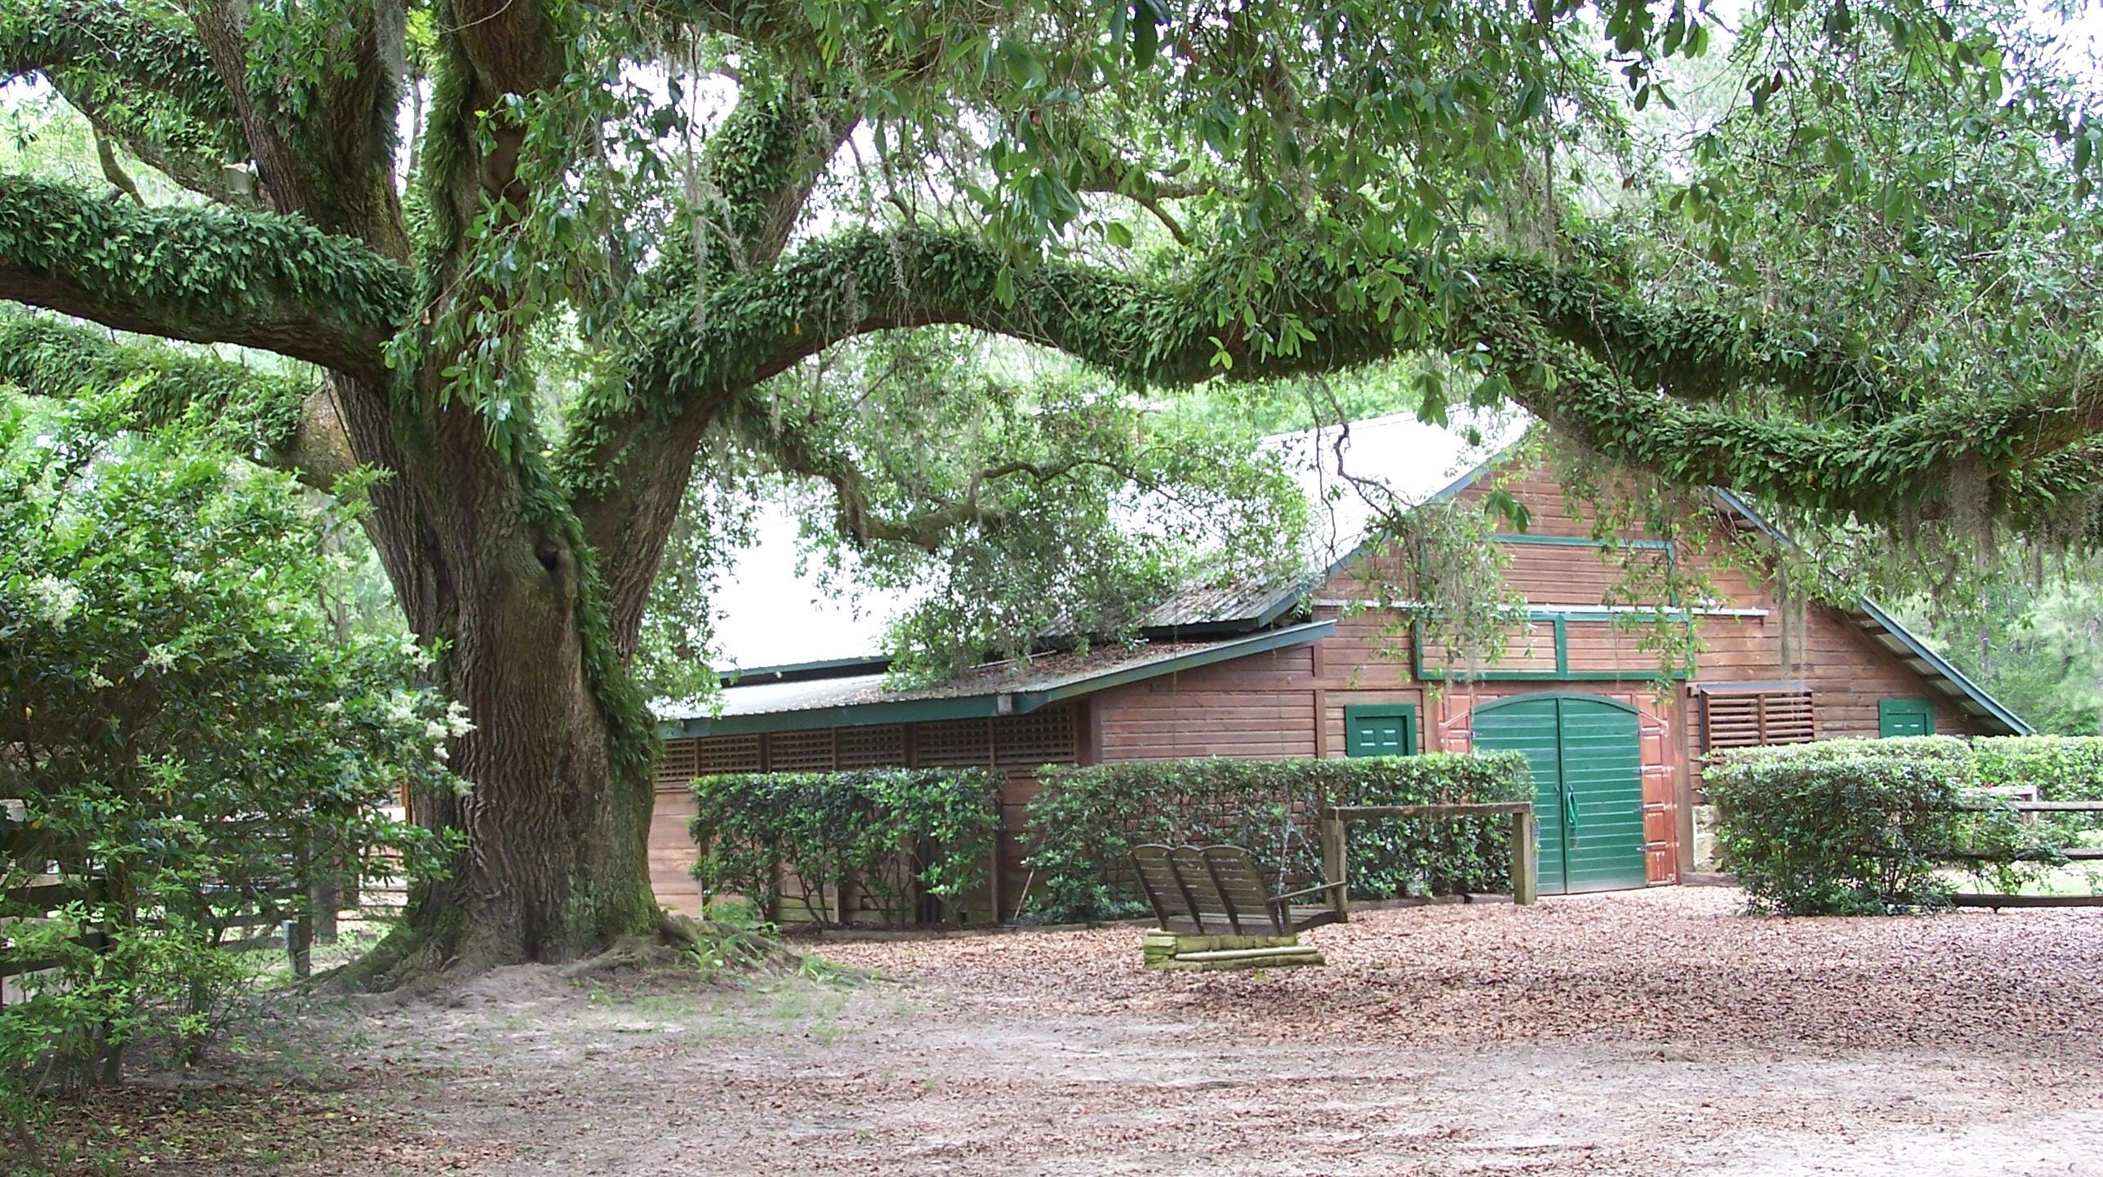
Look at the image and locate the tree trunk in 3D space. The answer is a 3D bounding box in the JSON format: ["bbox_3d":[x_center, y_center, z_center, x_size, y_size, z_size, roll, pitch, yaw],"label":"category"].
[{"bbox_3d":[-4.090,0.748,23.300,2.200,4.150,2.000,-1,-4,-9],"label":"tree trunk"}]

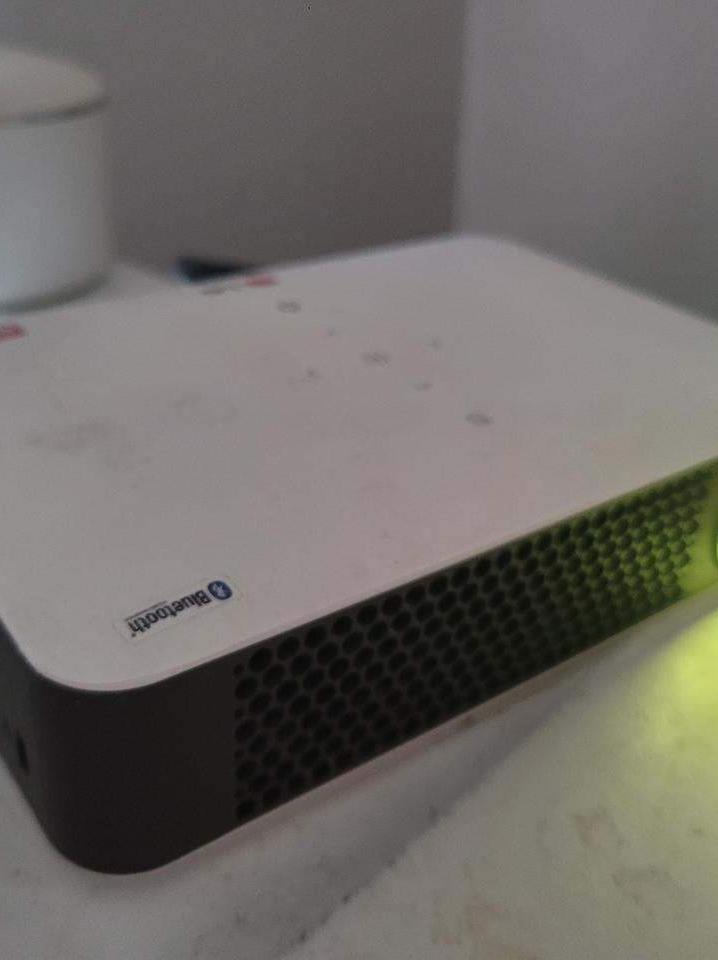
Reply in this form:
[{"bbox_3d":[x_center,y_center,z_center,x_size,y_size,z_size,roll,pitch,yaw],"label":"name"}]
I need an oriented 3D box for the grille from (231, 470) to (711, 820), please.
[{"bbox_3d":[0.022,0.022,0.153,0.099,0.030,0.005,-18,37,-32],"label":"grille"}]

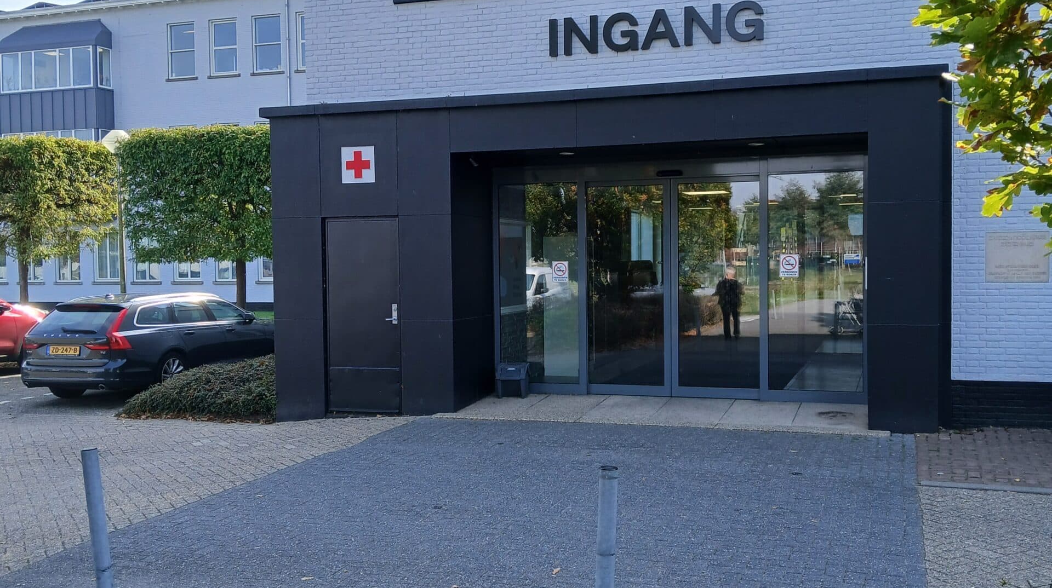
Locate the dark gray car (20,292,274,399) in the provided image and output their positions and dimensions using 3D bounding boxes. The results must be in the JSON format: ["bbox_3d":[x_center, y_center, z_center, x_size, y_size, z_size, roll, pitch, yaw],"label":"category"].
[{"bbox_3d":[-5.661,0.757,16.829,1.910,1.475,4.930,0,2,16],"label":"dark gray car"}]

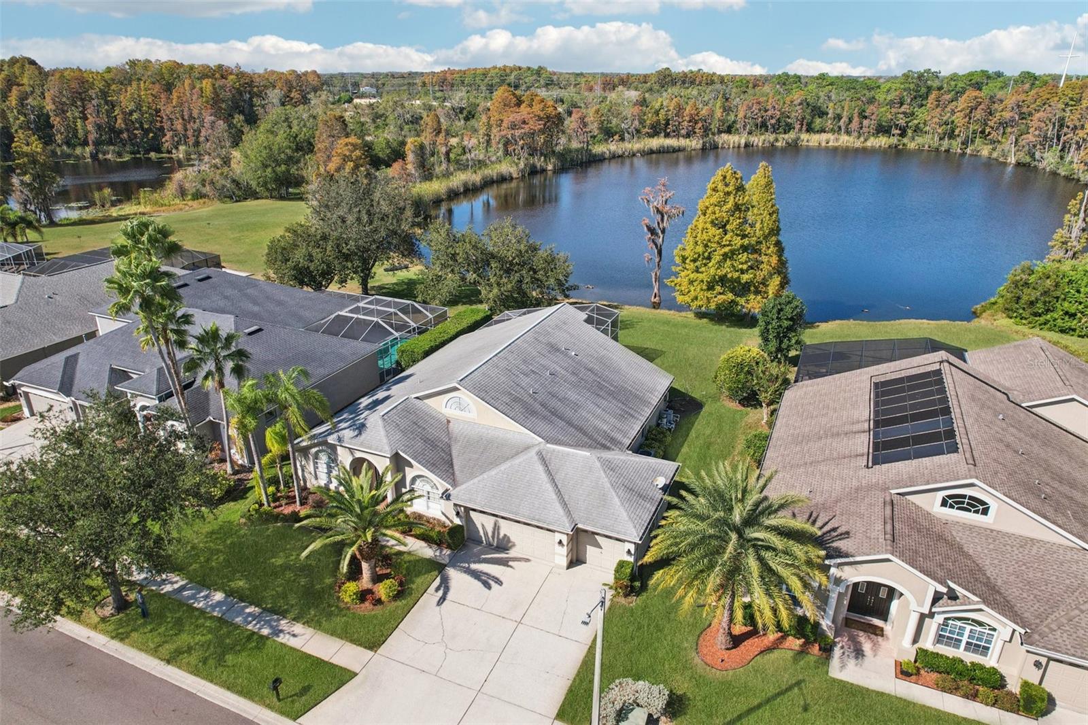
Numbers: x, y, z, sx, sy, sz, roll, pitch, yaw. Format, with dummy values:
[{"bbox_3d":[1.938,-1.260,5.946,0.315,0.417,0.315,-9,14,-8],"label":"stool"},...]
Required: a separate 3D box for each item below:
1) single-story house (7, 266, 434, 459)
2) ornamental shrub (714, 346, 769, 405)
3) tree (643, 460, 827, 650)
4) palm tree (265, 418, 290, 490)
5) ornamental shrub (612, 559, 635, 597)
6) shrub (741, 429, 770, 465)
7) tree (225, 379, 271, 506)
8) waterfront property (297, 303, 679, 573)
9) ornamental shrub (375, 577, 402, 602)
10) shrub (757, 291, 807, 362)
[{"bbox_3d":[-22.834,-2.482,53.256,20.500,6.700,26.200,10,25,22],"label":"single-story house"},{"bbox_3d":[14.770,0.984,49.796,3.750,4.200,3.750,0,23,0],"label":"ornamental shrub"},{"bbox_3d":[7.477,8.150,26.159,6.500,8.100,6.500,10,25,22],"label":"tree"},{"bbox_3d":[-15.394,5.500,38.694,1.900,4.500,1.900,0,23,0],"label":"palm tree"},{"bbox_3d":[3.800,10.194,31.608,1.050,1.360,1.150,0,23,0],"label":"ornamental shrub"},{"bbox_3d":[13.600,5.412,42.015,2.000,2.050,2.000,0,23,0],"label":"shrub"},{"bbox_3d":[-15.410,4.436,35.511,2.400,7.700,2.600,10,25,22],"label":"tree"},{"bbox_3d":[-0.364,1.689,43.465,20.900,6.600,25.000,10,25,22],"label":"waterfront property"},{"bbox_3d":[-7.280,10.680,31.241,1.050,0.920,1.050,0,23,0],"label":"ornamental shrub"},{"bbox_3d":[19.559,-2.760,54.436,3.800,6.300,3.800,10,25,22],"label":"shrub"}]

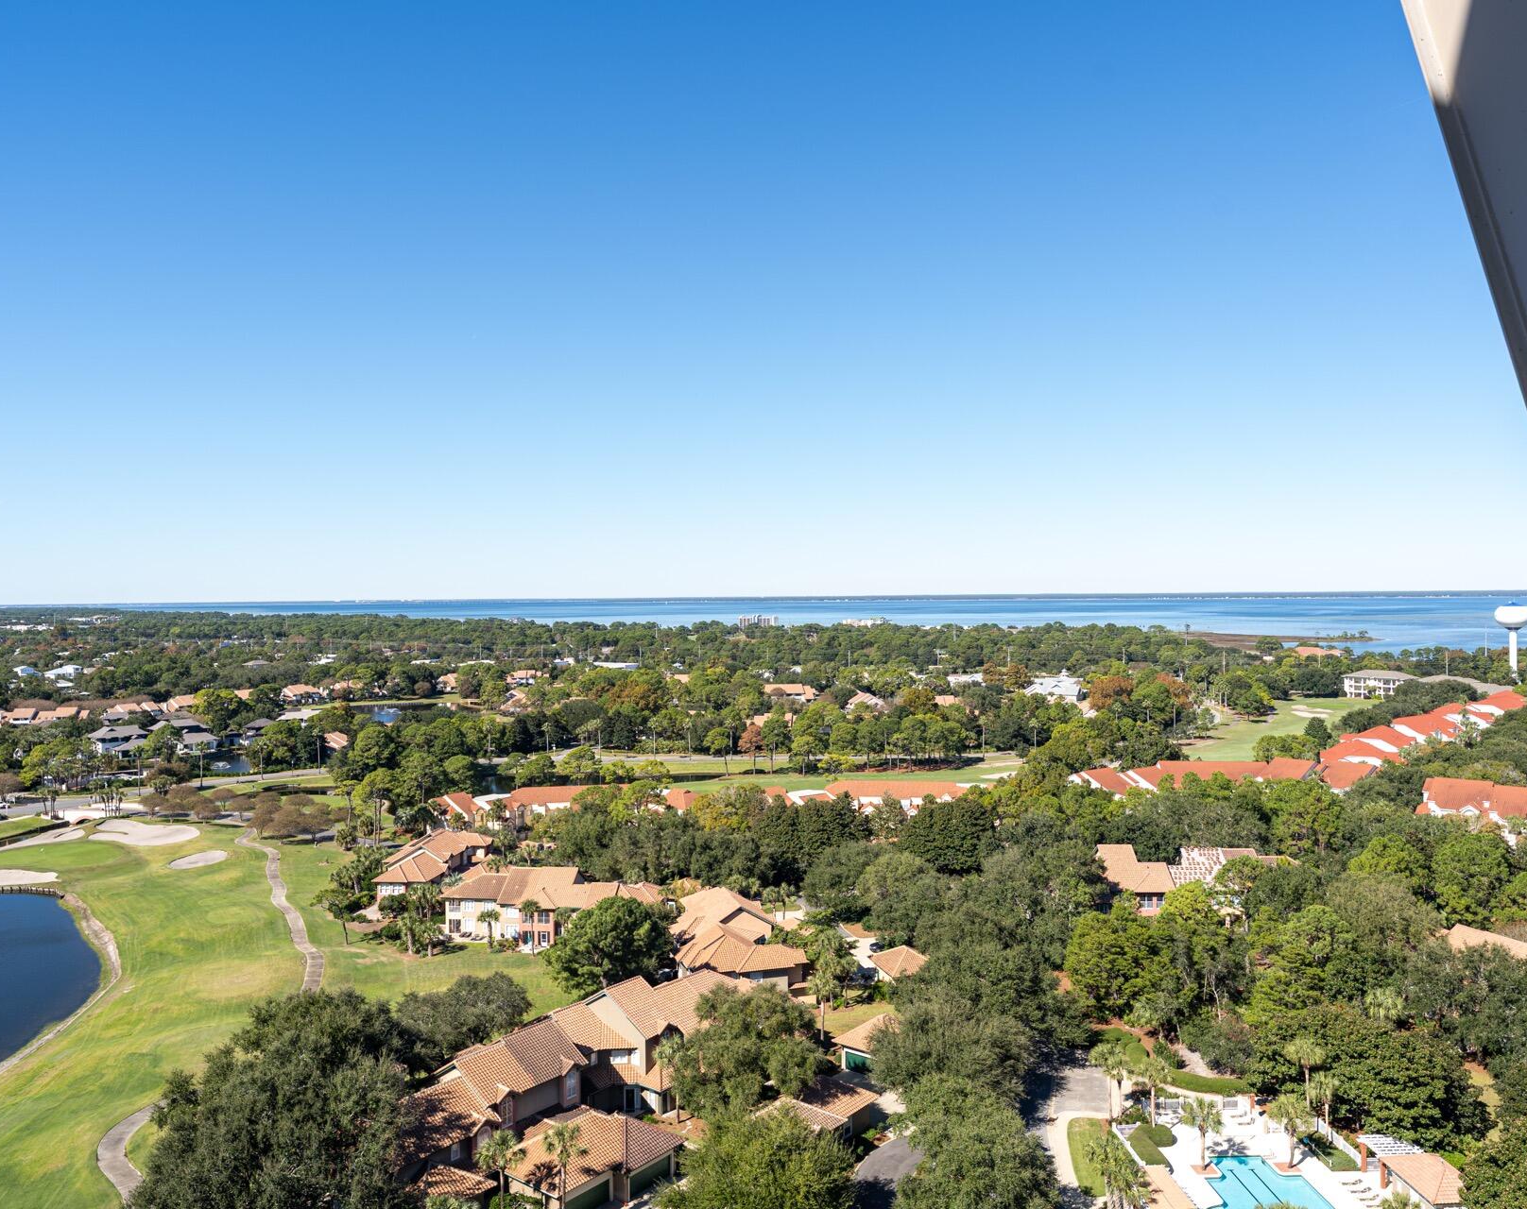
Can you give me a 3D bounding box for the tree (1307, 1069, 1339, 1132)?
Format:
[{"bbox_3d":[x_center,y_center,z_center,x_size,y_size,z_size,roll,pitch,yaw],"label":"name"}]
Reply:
[{"bbox_3d":[59.023,52.220,116.455,3.100,6.400,3.100,0,1,20],"label":"tree"}]

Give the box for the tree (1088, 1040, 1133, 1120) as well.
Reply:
[{"bbox_3d":[35.609,48.857,113.607,4.360,8.250,4.360,0,1,17],"label":"tree"}]

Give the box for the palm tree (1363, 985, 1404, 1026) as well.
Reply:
[{"bbox_3d":[69.948,47.759,124.929,4.550,9.590,4.550,0,1,29],"label":"palm tree"}]

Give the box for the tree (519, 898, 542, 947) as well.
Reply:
[{"bbox_3d":[-34.794,48.654,166.850,3.460,8.780,3.460,-1,1,-12],"label":"tree"}]

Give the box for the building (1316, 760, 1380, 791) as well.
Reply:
[{"bbox_3d":[149.764,46.372,281.453,14.000,9.500,12.500,-1,1,-42],"label":"building"}]

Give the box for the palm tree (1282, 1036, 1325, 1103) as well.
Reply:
[{"bbox_3d":[55.256,48.453,113.087,4.270,8.720,4.270,0,1,26],"label":"palm tree"}]

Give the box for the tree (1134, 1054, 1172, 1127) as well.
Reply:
[{"bbox_3d":[38.969,49.027,110.870,3.900,7.910,3.900,0,1,19],"label":"tree"}]

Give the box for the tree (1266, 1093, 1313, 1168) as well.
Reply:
[{"bbox_3d":[49.545,49.472,104.262,4.470,6.970,4.470,0,1,25],"label":"tree"}]

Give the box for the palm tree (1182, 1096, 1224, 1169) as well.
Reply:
[{"bbox_3d":[43.349,52.059,109.131,4.000,7.100,4.000,0,1,20],"label":"palm tree"}]

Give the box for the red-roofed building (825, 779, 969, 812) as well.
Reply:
[{"bbox_3d":[32.758,47.513,269.955,34.500,9.200,13.500,0,1,8],"label":"red-roofed building"}]

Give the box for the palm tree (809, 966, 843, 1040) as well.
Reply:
[{"bbox_3d":[7.389,48.555,134.745,4.140,8.910,4.140,0,1,3],"label":"palm tree"}]

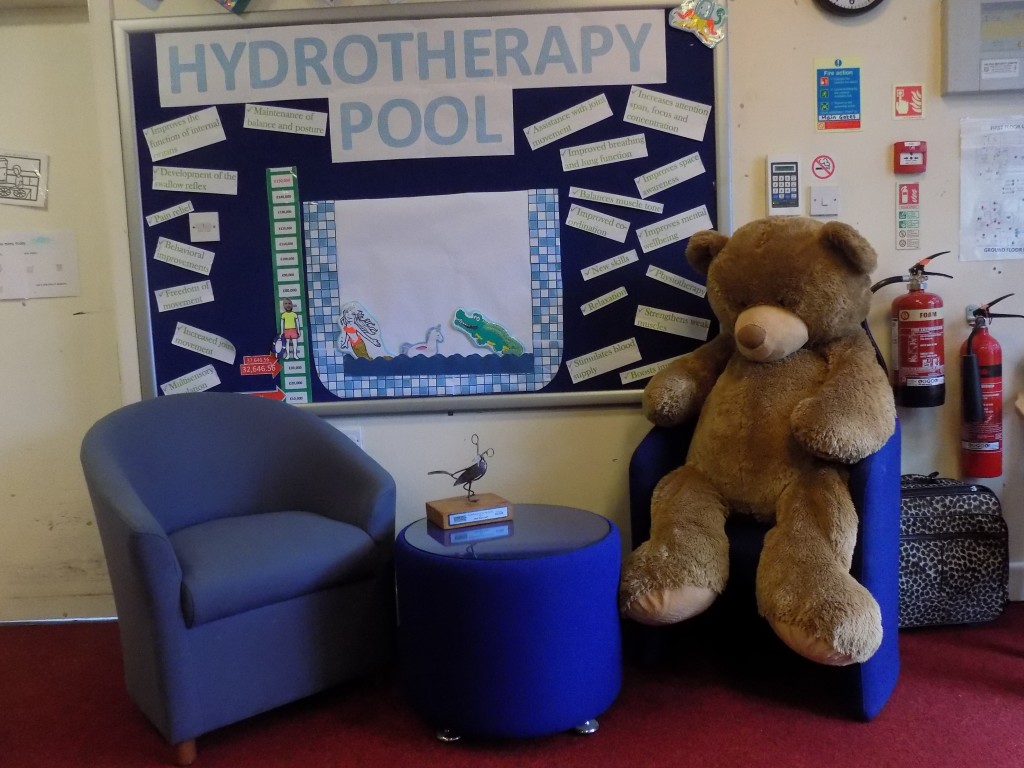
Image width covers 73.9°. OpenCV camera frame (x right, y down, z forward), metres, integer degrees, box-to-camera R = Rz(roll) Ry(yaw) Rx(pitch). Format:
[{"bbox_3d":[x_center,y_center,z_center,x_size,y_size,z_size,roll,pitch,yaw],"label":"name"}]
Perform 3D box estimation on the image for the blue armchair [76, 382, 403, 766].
[{"bbox_3d":[-0.739,0.415,1.809,0.641,0.727,0.661,-6,6,-40],"label":"blue armchair"}]

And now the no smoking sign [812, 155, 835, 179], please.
[{"bbox_3d":[0.929,-0.646,2.029,0.069,0.069,0.004,-2,4,2],"label":"no smoking sign"}]

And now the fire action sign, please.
[{"bbox_3d":[0.968,-0.856,2.012,0.139,0.216,0.004,-2,4,2],"label":"fire action sign"}]

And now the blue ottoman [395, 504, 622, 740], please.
[{"bbox_3d":[-0.004,0.551,1.662,0.527,0.424,0.527,-2,4,2],"label":"blue ottoman"}]

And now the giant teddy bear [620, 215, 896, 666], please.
[{"bbox_3d":[0.693,0.058,1.697,0.586,0.989,0.646,0,5,31],"label":"giant teddy bear"}]

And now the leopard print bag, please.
[{"bbox_3d":[1.205,0.481,2.023,0.434,0.429,0.182,-2,4,-2],"label":"leopard print bag"}]

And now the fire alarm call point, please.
[{"bbox_3d":[1.169,-0.665,1.998,0.090,0.091,0.044,-2,4,2],"label":"fire alarm call point"}]

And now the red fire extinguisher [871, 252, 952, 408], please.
[{"bbox_3d":[1.140,-0.154,1.962,0.263,0.459,0.141,-2,4,-3],"label":"red fire extinguisher"}]

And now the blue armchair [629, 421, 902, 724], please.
[{"bbox_3d":[0.710,0.361,1.831,0.581,0.727,0.591,1,5,37],"label":"blue armchair"}]

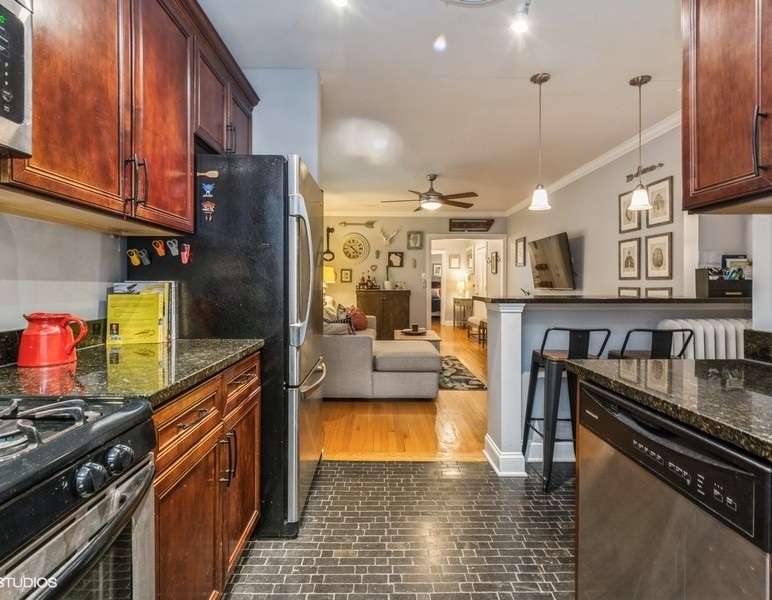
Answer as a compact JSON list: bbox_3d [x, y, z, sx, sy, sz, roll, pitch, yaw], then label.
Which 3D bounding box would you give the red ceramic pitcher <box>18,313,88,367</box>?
[{"bbox_3d":[-1.069,0.123,1.216,0.190,0.155,0.145,0,1,-12],"label":"red ceramic pitcher"}]

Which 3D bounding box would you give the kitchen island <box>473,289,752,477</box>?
[{"bbox_3d":[1.485,0.524,2.467,1.710,1.080,0.435,0,1,-1],"label":"kitchen island"}]

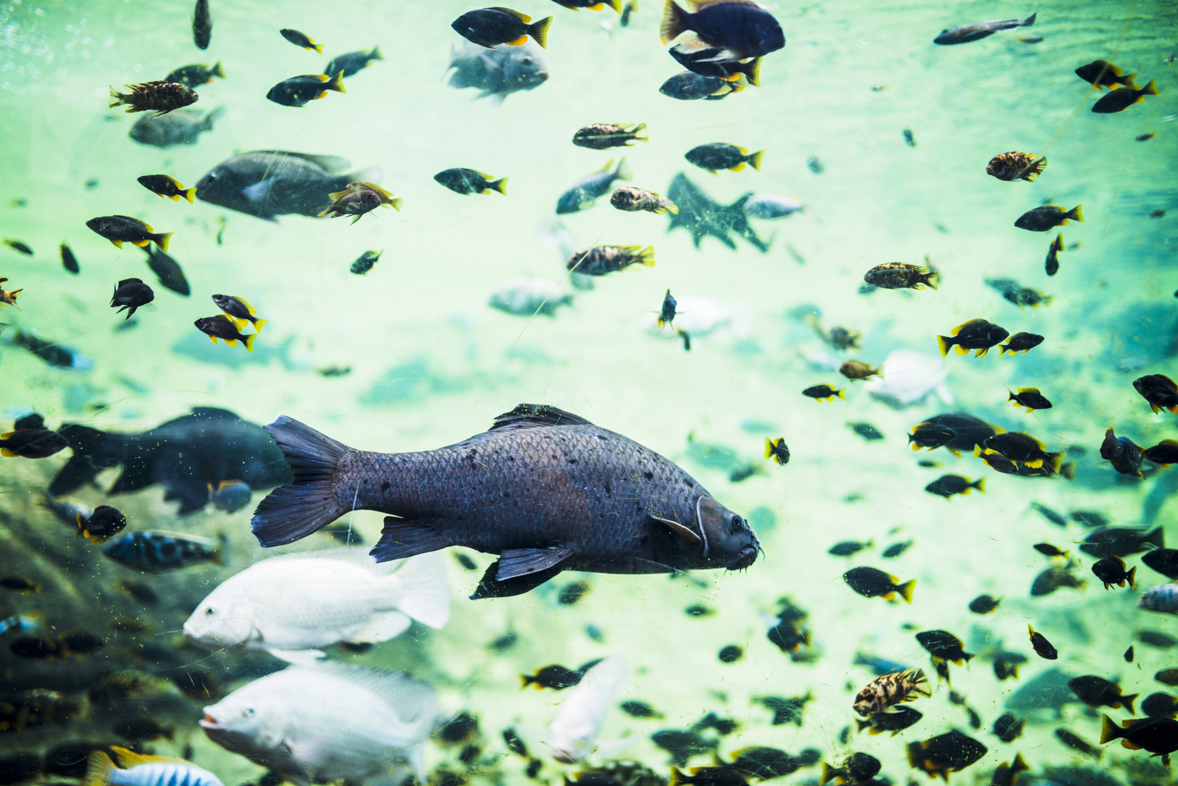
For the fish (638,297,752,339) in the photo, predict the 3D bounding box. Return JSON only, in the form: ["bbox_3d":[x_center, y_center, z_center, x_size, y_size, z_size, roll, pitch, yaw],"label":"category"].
[{"bbox_3d":[0.290,-0.203,3.100,0.300,0.115,0.050,-3,0,-5],"label":"fish"}]

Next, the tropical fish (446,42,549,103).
[{"bbox_3d":[-0.190,-0.674,2.400,0.250,0.115,0.055,10,6,38],"label":"tropical fish"}]

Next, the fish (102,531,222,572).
[{"bbox_3d":[-0.652,0.242,1.750,0.180,0.063,0.035,0,0,-5],"label":"fish"}]

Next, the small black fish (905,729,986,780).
[{"bbox_3d":[0.468,0.473,1.500,0.112,0.060,0.026,-3,5,-26],"label":"small black fish"}]

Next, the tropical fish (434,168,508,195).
[{"bbox_3d":[-0.191,-0.341,1.850,0.115,0.041,0.020,4,0,-5],"label":"tropical fish"}]

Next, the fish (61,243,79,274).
[{"bbox_3d":[-0.951,-0.247,2.100,0.030,0.066,0.016,-35,-18,33],"label":"fish"}]

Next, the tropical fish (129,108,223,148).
[{"bbox_3d":[-0.917,-0.601,2.550,0.215,0.092,0.040,-12,7,-18],"label":"tropical fish"}]

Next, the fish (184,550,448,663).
[{"bbox_3d":[-0.334,0.260,1.400,0.318,0.125,0.055,-4,0,-5],"label":"fish"}]

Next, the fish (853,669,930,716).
[{"bbox_3d":[0.383,0.378,1.450,0.112,0.045,0.024,-21,12,-24],"label":"fish"}]

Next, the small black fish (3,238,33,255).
[{"bbox_3d":[-1.198,-0.308,2.400,0.075,0.027,0.015,22,-9,-23],"label":"small black fish"}]

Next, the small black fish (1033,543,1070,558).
[{"bbox_3d":[0.848,0.288,2.100,0.069,0.026,0.014,13,5,6],"label":"small black fish"}]

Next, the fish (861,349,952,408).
[{"bbox_3d":[0.847,-0.038,3.050,0.270,0.135,0.055,-11,4,-20],"label":"fish"}]

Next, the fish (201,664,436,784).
[{"bbox_3d":[-0.329,0.408,1.400,0.285,0.145,0.060,4,-1,-12],"label":"fish"}]

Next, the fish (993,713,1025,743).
[{"bbox_3d":[0.678,0.539,1.850,0.022,0.046,0.095,3,6,37],"label":"fish"}]

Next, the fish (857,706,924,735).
[{"bbox_3d":[0.414,0.449,1.580,0.092,0.038,0.018,-10,5,-6],"label":"fish"}]

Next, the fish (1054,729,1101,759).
[{"bbox_3d":[0.809,0.581,1.900,0.085,0.032,0.018,29,10,12],"label":"fish"}]

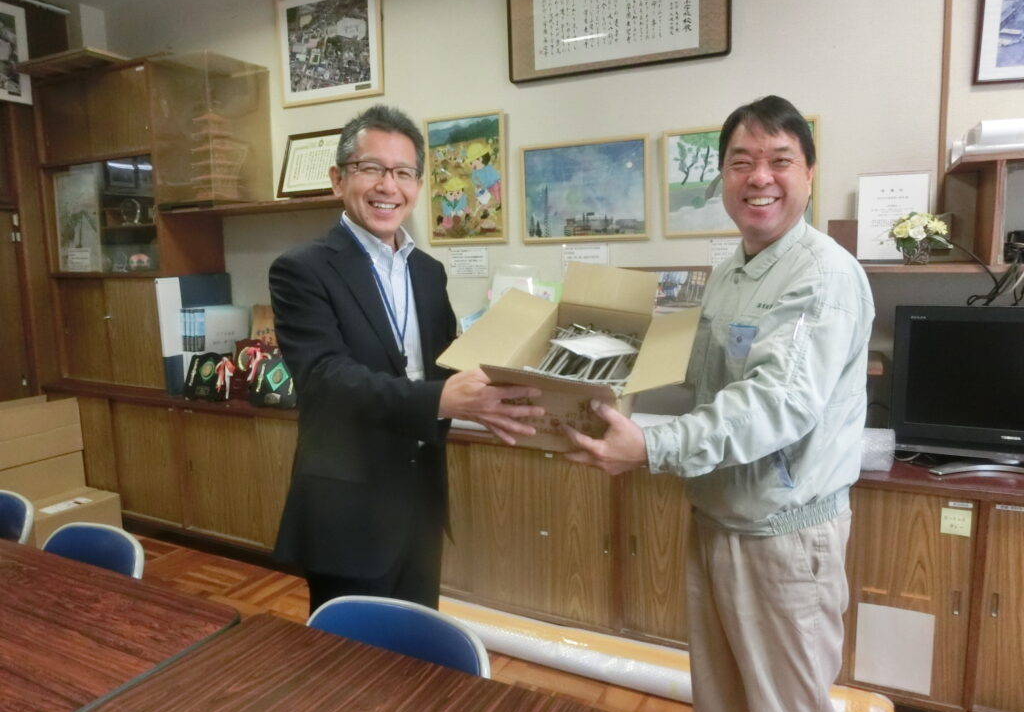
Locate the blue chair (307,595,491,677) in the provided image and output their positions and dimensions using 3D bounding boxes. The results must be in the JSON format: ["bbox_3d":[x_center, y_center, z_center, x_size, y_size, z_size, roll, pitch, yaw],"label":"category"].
[{"bbox_3d":[-0.350,0.872,1.212,0.470,0.770,0.500,3,8,28],"label":"blue chair"}]

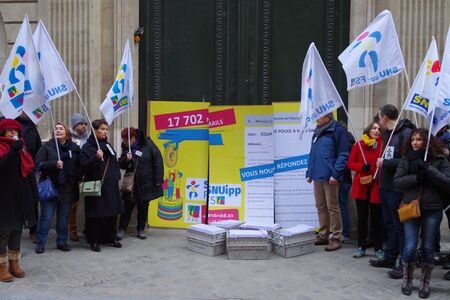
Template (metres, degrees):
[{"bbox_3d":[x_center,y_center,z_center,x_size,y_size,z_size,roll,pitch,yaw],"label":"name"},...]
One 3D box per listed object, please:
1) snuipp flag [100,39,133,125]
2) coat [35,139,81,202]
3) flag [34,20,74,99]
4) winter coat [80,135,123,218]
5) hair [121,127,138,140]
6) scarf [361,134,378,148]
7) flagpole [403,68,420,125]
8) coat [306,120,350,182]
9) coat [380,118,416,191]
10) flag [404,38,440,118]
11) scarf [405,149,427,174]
[{"bbox_3d":[-1.476,-0.936,6.150,0.460,1.170,0.200,0,2,-6],"label":"snuipp flag"},{"bbox_3d":[-2.097,0.245,5.650,0.570,0.763,0.400,0,2,-12],"label":"coat"},{"bbox_3d":[-2.127,-1.061,5.550,0.570,1.052,0.260,0,2,-11],"label":"flag"},{"bbox_3d":[-1.578,0.332,5.750,0.500,1.064,0.420,-1,3,-37],"label":"winter coat"},{"bbox_3d":[-1.337,-0.227,6.300,0.200,0.200,0.220,1,3,24],"label":"hair"},{"bbox_3d":[1.750,-0.103,5.450,0.230,0.166,0.200,0,2,-6],"label":"scarf"},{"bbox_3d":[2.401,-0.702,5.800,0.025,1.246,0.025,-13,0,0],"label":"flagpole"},{"bbox_3d":[1.380,0.013,6.000,0.380,0.830,0.560,-1,3,-38],"label":"coat"},{"bbox_3d":[1.978,0.051,5.100,0.400,0.820,0.520,-1,2,-30],"label":"coat"},{"bbox_3d":[2.228,-0.808,5.050,0.440,0.891,0.250,1,2,6],"label":"flag"},{"bbox_3d":[1.766,0.106,4.150,0.210,0.250,0.200,1,2,24],"label":"scarf"}]

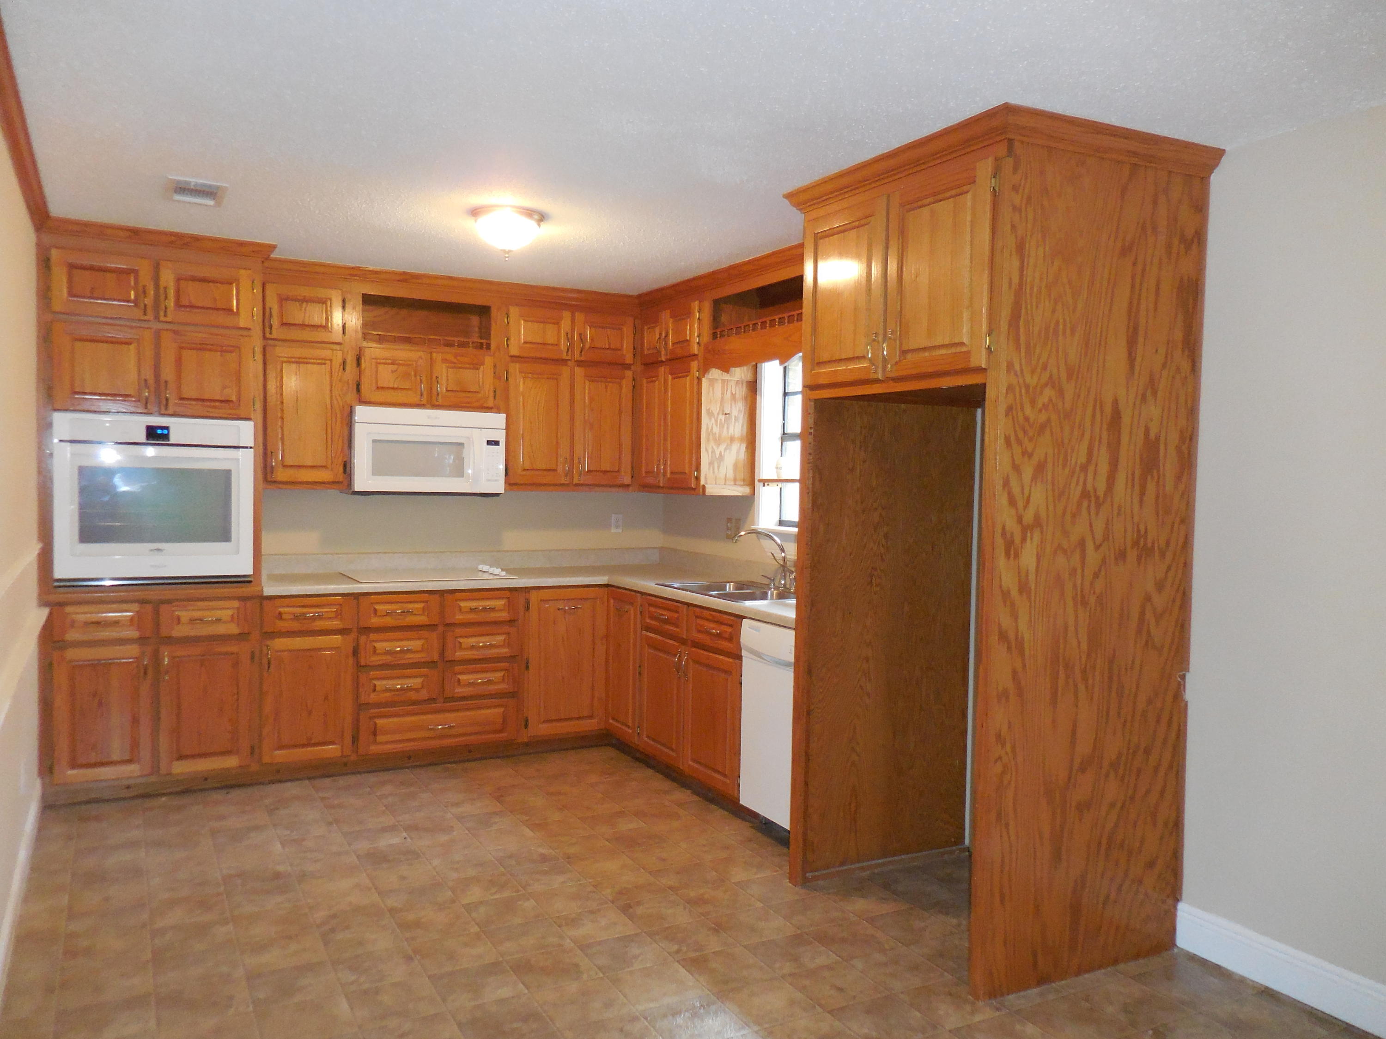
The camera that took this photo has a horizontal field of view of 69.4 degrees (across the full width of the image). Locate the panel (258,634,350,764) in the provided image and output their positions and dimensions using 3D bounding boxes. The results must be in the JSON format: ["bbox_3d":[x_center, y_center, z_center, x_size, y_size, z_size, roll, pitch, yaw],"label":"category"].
[{"bbox_3d":[-1.797,0.833,4.681,0.387,0.580,0.030,0,3,-24],"label":"panel"}]

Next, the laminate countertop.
[{"bbox_3d":[-0.647,0.354,4.428,2.212,0.045,2.449,0,3,-27],"label":"laminate countertop"}]

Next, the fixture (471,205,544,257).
[{"bbox_3d":[-0.722,-1.104,3.880,0.286,0.174,0.286,1,2,0],"label":"fixture"}]

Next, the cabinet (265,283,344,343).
[{"bbox_3d":[-1.883,-0.993,4.840,0.354,0.259,0.040,0,3,-27],"label":"cabinet"}]

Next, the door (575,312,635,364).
[{"bbox_3d":[-0.488,-0.997,5.525,0.344,0.259,0.025,0,3,-25],"label":"door"}]

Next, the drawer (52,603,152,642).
[{"bbox_3d":[-2.605,0.424,4.431,0.366,0.159,0.450,0,3,-29],"label":"drawer"}]

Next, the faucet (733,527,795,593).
[{"bbox_3d":[0.323,0.193,4.726,0.325,0.293,0.210,0,3,-29],"label":"faucet"}]

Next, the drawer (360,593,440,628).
[{"bbox_3d":[-1.492,0.426,4.974,0.367,0.154,0.380,0,3,-27],"label":"drawer"}]

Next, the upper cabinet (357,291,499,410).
[{"bbox_3d":[-1.416,-0.855,5.244,0.683,0.553,0.330,0,3,-27],"label":"upper cabinet"}]

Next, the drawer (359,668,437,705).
[{"bbox_3d":[-1.505,0.797,5.026,0.367,0.152,0.420,0,3,-24],"label":"drawer"}]

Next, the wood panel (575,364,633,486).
[{"bbox_3d":[-0.496,-0.511,5.548,0.342,0.637,0.025,0,3,-25],"label":"wood panel"}]

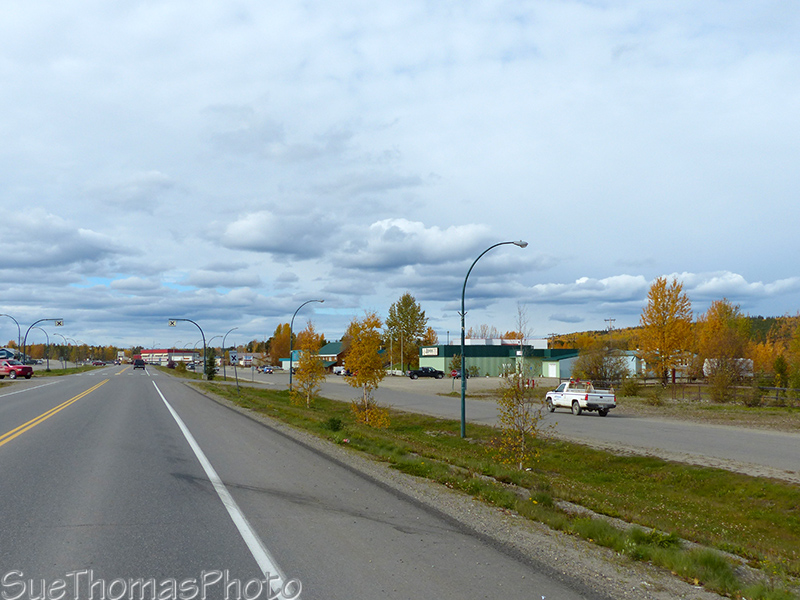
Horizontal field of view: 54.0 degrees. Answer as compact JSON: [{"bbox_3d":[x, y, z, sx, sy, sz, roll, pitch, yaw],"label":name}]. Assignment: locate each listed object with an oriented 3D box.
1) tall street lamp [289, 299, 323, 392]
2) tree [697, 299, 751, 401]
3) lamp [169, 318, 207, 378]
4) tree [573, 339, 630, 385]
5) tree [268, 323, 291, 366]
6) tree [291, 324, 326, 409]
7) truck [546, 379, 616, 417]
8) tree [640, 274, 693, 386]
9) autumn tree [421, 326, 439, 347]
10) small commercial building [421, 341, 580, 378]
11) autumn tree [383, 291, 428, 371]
[{"bbox_3d":[-8.792,4.345,74.813,3.300,8.700,0.350,1,-5,-18],"label":"tall street lamp"},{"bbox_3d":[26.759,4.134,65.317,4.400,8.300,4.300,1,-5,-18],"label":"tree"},{"bbox_3d":[-24.854,5.790,92.200,4.400,7.070,0.500,1,-5,-18],"label":"lamp"},{"bbox_3d":[26.594,8.108,103.684,7.400,5.920,7.400,-1,-4,14],"label":"tree"},{"bbox_3d":[-37.465,13.964,244.641,6.800,13.620,6.800,1,-4,-9],"label":"tree"},{"bbox_3d":[-4.664,3.373,40.668,1.800,4.400,1.800,1,-5,-18],"label":"tree"},{"bbox_3d":[10.550,5.830,46.600,1.950,1.880,5.400,1,-5,-17],"label":"truck"},{"bbox_3d":[32.436,3.754,96.508,6.600,13.300,6.600,1,-5,-18],"label":"tree"},{"bbox_3d":[7.157,11.790,187.644,4.900,10.780,4.900,0,-4,2],"label":"autumn tree"},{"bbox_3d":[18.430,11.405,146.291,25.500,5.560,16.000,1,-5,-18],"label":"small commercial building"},{"bbox_3d":[1.152,6.790,164.955,8.600,16.790,8.600,0,-4,0],"label":"autumn tree"}]

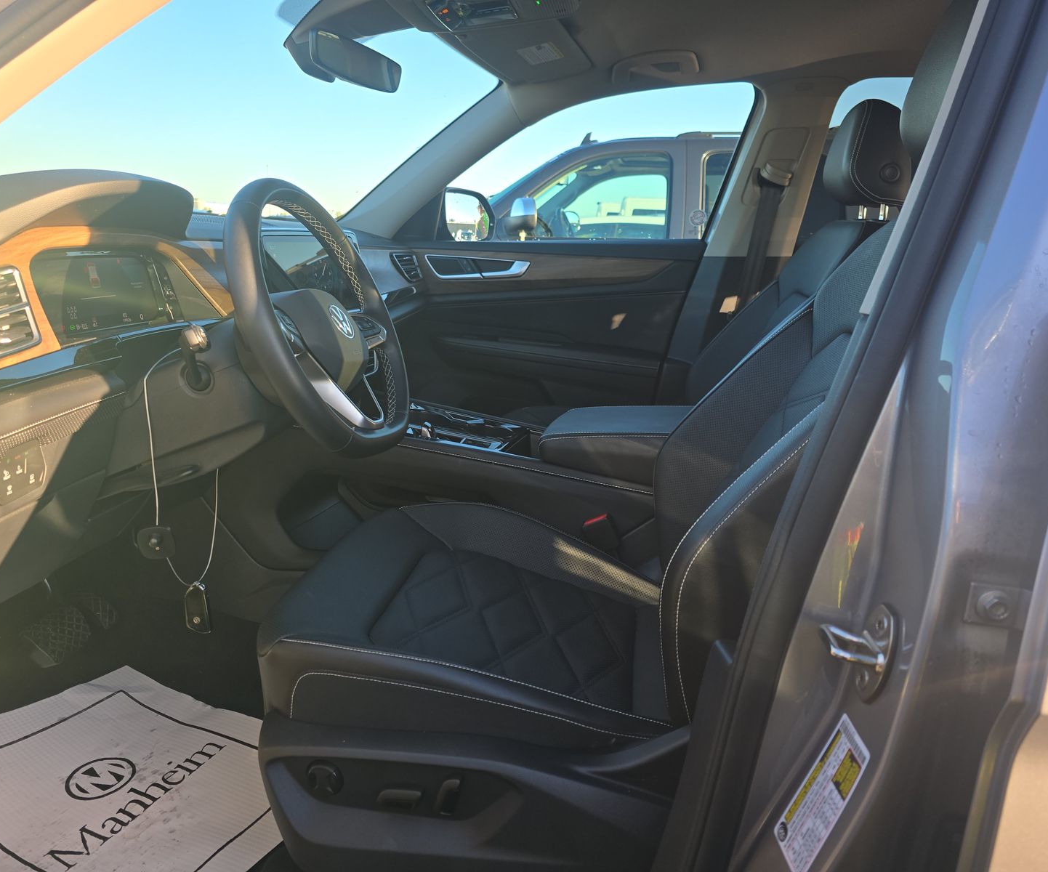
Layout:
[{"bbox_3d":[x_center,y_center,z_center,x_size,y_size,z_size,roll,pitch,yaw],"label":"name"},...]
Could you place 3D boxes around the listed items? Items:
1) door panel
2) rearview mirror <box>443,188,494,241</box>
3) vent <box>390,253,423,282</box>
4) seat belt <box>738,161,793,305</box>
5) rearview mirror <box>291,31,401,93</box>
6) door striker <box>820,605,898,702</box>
[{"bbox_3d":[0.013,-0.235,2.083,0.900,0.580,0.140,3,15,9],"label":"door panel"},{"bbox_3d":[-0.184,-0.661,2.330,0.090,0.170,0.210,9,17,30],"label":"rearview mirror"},{"bbox_3d":[-0.301,-0.443,2.028,0.040,0.078,0.125,-8,13,12],"label":"vent"},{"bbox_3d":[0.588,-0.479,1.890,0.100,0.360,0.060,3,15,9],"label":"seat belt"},{"bbox_3d":[-0.288,-0.616,1.281,0.050,0.058,0.235,9,17,28],"label":"rearview mirror"},{"bbox_3d":[0.219,0.139,0.503,0.042,0.068,0.036,3,15,9],"label":"door striker"}]

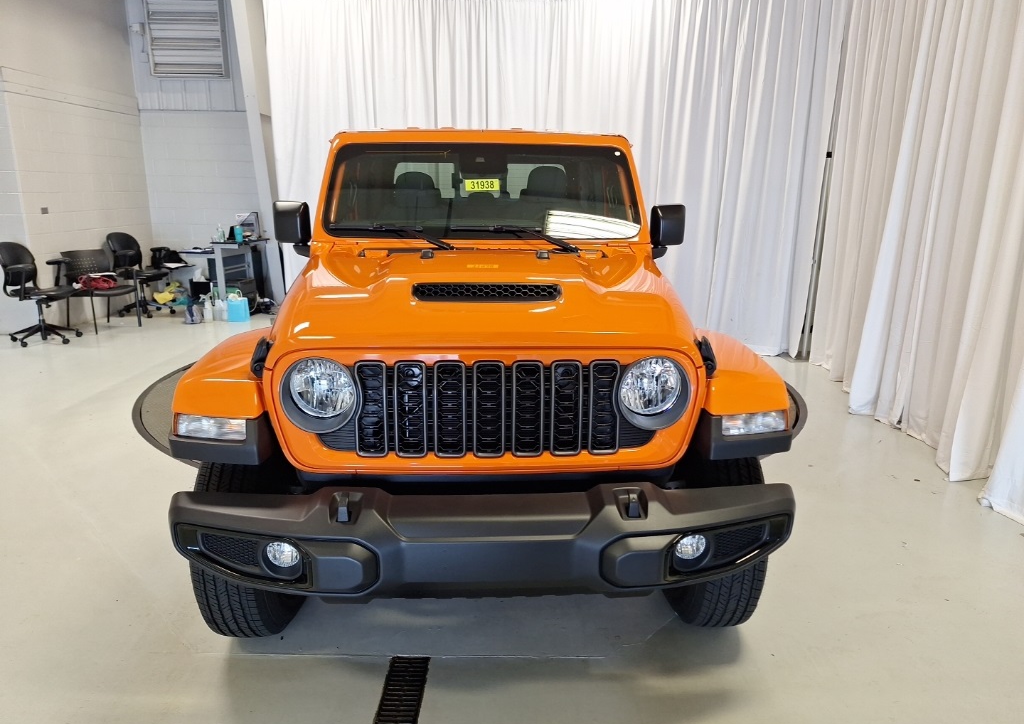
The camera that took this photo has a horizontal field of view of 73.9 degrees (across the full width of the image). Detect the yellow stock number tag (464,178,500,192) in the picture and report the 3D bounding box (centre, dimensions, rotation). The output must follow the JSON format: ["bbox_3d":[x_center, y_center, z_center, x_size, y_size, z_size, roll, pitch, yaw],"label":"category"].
[{"bbox_3d":[-0.136,-0.836,3.201,0.163,0.066,0.005,0,-11,-3],"label":"yellow stock number tag"}]

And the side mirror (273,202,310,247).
[{"bbox_3d":[-1.020,-0.644,3.169,0.160,0.215,0.120,0,14,-3],"label":"side mirror"}]

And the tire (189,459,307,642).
[{"bbox_3d":[-0.902,0.549,2.457,0.255,0.800,0.800,0,14,-3],"label":"tire"}]

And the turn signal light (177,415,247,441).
[{"bbox_3d":[-0.858,0.188,1.959,0.210,0.085,0.090,0,14,-3],"label":"turn signal light"}]

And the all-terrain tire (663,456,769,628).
[{"bbox_3d":[0.706,0.553,2.565,0.250,0.800,0.800,0,14,-3],"label":"all-terrain tire"}]

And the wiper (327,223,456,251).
[{"bbox_3d":[-0.527,-0.553,2.998,0.560,0.115,0.150,0,14,-3],"label":"wiper"}]

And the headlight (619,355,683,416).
[{"bbox_3d":[0.403,0.066,1.981,0.175,0.170,0.090,0,14,-3],"label":"headlight"}]

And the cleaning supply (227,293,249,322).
[{"bbox_3d":[-3.253,-0.648,8.081,0.240,0.320,0.130,0,14,-1],"label":"cleaning supply"}]

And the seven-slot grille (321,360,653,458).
[{"bbox_3d":[-0.061,0.121,1.790,0.880,0.280,0.080,0,14,-3],"label":"seven-slot grille"}]

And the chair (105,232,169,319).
[{"bbox_3d":[-4.550,-1.068,8.315,0.640,0.960,0.620,7,15,22],"label":"chair"}]

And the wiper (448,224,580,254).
[{"bbox_3d":[0.012,-0.553,3.027,0.565,0.115,0.150,0,14,-3],"label":"wiper"}]

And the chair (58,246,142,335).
[{"bbox_3d":[-4.584,-0.807,7.577,0.580,0.830,0.520,9,16,30],"label":"chair"}]

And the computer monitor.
[{"bbox_3d":[-3.337,-1.747,8.665,0.400,0.360,0.140,10,17,33],"label":"computer monitor"}]

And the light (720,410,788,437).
[{"bbox_3d":[0.714,0.184,2.036,0.210,0.085,0.090,0,14,-3],"label":"light"}]

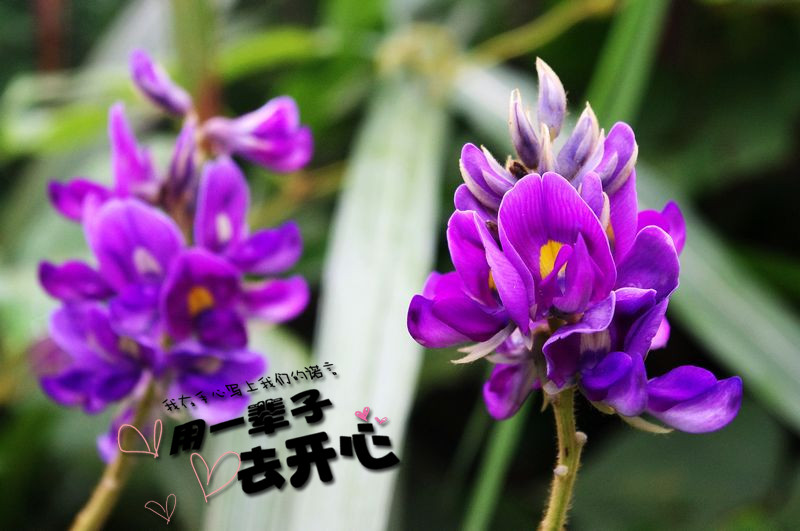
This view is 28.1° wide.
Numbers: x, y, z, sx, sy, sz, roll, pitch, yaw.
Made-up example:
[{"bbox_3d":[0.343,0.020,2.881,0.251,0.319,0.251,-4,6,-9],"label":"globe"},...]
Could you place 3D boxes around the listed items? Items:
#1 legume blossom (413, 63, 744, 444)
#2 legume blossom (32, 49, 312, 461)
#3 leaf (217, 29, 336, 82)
[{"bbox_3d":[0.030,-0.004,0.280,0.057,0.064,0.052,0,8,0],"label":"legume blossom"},{"bbox_3d":[-0.048,-0.002,0.335,0.056,0.083,0.050,4,7,-3],"label":"legume blossom"},{"bbox_3d":[-0.033,-0.057,0.430,0.033,0.014,0.020,0,8,0],"label":"leaf"}]

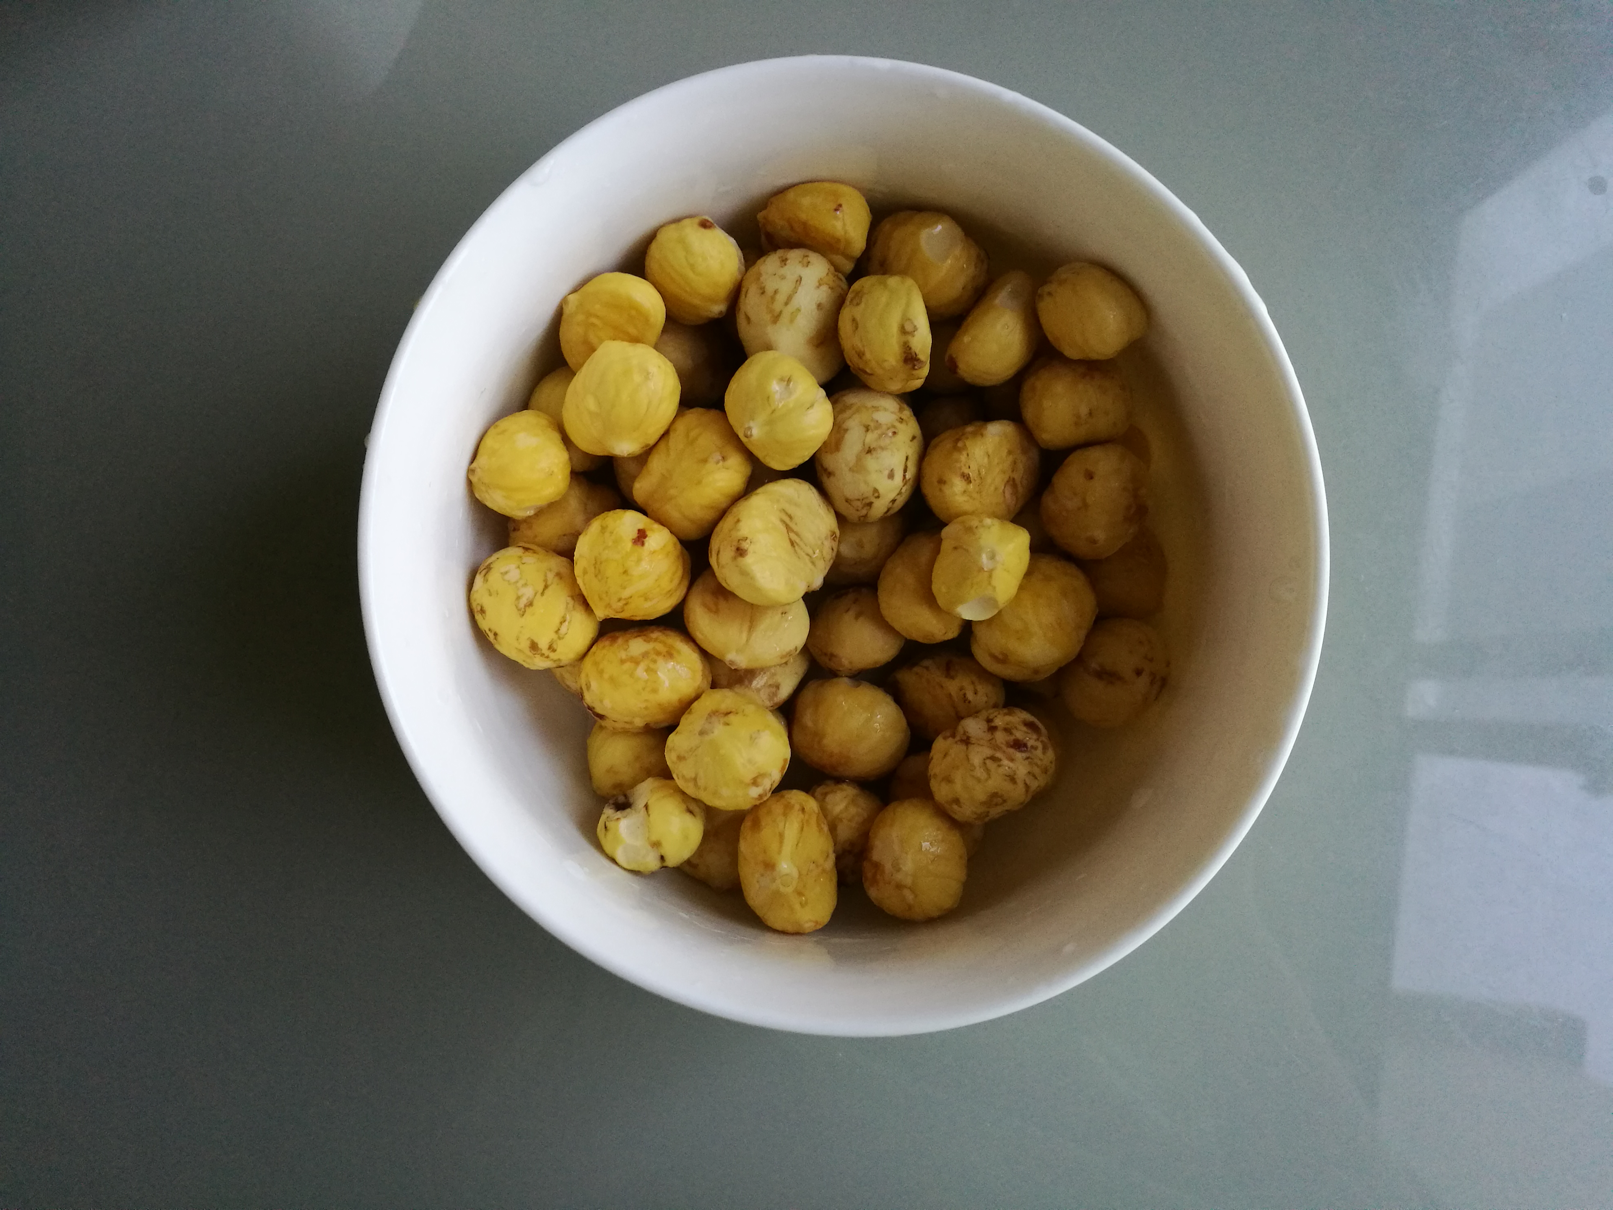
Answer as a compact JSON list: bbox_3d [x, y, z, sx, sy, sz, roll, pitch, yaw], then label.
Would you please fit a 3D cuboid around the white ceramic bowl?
[{"bbox_3d":[0.005,-0.008,0.234,0.155,0.072,0.155,0,87,-6],"label":"white ceramic bowl"}]

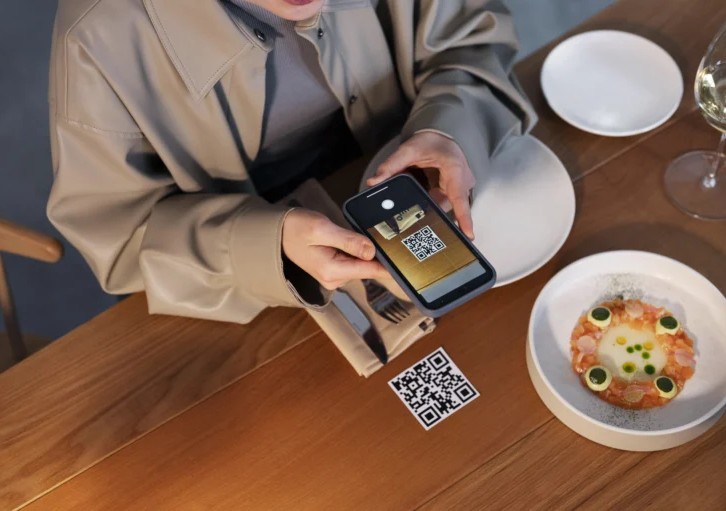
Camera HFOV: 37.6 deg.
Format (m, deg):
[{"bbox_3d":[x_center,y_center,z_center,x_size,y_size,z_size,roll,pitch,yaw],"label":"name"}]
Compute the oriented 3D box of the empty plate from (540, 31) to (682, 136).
[{"bbox_3d":[0.278,-0.189,1.196,0.156,0.019,0.156,-1,57,2],"label":"empty plate"}]

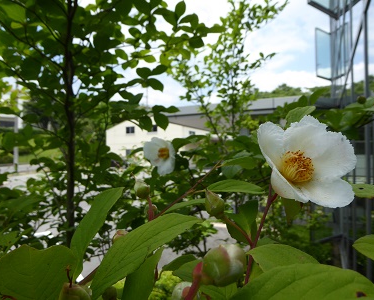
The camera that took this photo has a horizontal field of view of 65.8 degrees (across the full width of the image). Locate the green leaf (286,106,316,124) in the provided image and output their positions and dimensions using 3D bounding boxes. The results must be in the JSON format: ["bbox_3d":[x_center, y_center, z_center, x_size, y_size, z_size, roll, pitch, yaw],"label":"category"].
[{"bbox_3d":[0.089,-0.024,0.230,0.044,0.010,0.026,-32,45,-6],"label":"green leaf"}]

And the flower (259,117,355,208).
[{"bbox_3d":[0.079,0.008,0.192,0.064,0.058,0.034,0,-25,-8],"label":"flower"}]

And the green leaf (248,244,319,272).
[{"bbox_3d":[0.057,0.064,0.165,0.055,0.012,0.034,18,34,6],"label":"green leaf"}]

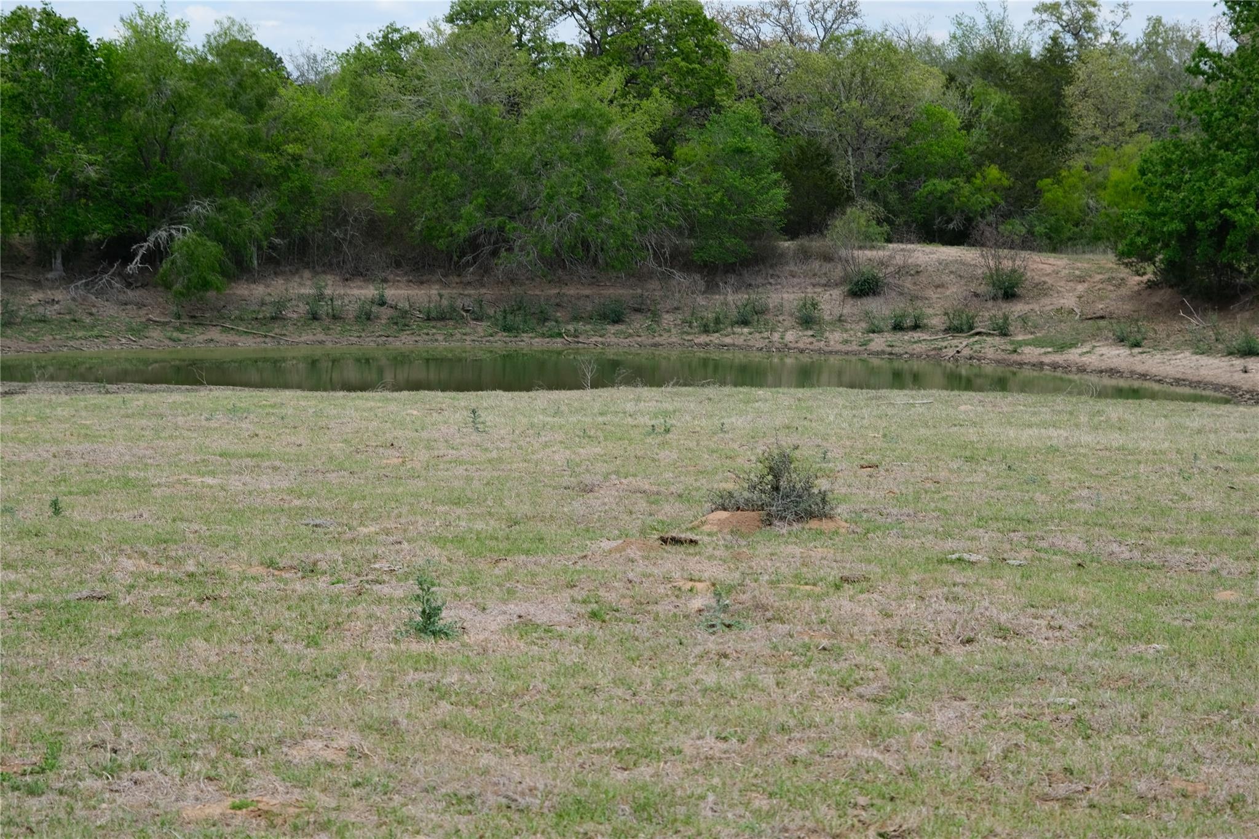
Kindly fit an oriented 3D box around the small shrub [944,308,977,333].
[{"bbox_3d":[8.095,-2.407,72.700,0.818,0.626,0.695,1,3,0],"label":"small shrub"}]

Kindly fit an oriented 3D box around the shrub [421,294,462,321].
[{"bbox_3d":[-4.917,-2.944,78.000,1.084,0.723,0.921,1,3,0],"label":"shrub"}]

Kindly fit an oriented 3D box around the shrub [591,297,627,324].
[{"bbox_3d":[-0.552,-2.908,79.500,0.973,0.711,0.827,1,3,0],"label":"shrub"}]

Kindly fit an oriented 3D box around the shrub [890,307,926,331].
[{"bbox_3d":[7.033,-2.548,75.100,0.919,0.622,0.782,1,3,0],"label":"shrub"}]

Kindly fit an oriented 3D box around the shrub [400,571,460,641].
[{"bbox_3d":[-0.851,0.795,12.700,0.252,0.276,0.230,0,4,-4],"label":"shrub"}]

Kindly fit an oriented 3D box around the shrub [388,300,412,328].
[{"bbox_3d":[-6.052,-2.794,78.500,0.649,0.754,0.617,1,3,0],"label":"shrub"}]

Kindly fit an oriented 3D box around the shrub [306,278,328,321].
[{"bbox_3d":[-8.103,-3.110,77.000,0.586,1.105,0.550,0,4,-6],"label":"shrub"}]

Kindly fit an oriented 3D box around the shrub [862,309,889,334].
[{"bbox_3d":[6.205,-2.483,75.000,0.670,0.626,0.600,0,4,5],"label":"shrub"}]

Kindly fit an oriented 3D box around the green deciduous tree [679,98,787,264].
[{"bbox_3d":[2.897,-6.711,85.000,3.122,4.755,2.966,1,3,0],"label":"green deciduous tree"}]

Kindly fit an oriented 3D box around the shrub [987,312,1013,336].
[{"bbox_3d":[9.008,-2.334,72.300,0.622,0.598,0.591,1,3,0],"label":"shrub"}]

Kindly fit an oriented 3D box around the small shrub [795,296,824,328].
[{"bbox_3d":[4.602,-2.755,76.000,0.729,0.810,0.650,0,4,3],"label":"small shrub"}]

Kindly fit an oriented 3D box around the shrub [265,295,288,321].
[{"bbox_3d":[-8.981,-2.853,75.600,0.625,0.651,0.594,1,3,0],"label":"shrub"}]

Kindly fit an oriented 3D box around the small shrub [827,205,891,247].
[{"bbox_3d":[6.679,-5.659,87.000,1.814,1.223,1.600,0,4,4],"label":"small shrub"}]

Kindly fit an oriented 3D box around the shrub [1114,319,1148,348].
[{"bbox_3d":[11.212,-1.926,66.500,0.792,0.638,0.753,1,3,0],"label":"shrub"}]

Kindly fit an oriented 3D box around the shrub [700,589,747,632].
[{"bbox_3d":[0.412,0.843,13.100,0.204,0.174,0.190,0,4,2],"label":"shrub"}]

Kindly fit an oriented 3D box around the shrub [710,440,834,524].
[{"bbox_3d":[0.883,0.396,18.400,0.761,0.454,0.680,0,4,3],"label":"shrub"}]

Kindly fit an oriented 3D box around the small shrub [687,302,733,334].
[{"bbox_3d":[2.063,-2.608,76.500,1.164,0.810,0.990,1,3,0],"label":"small shrub"}]

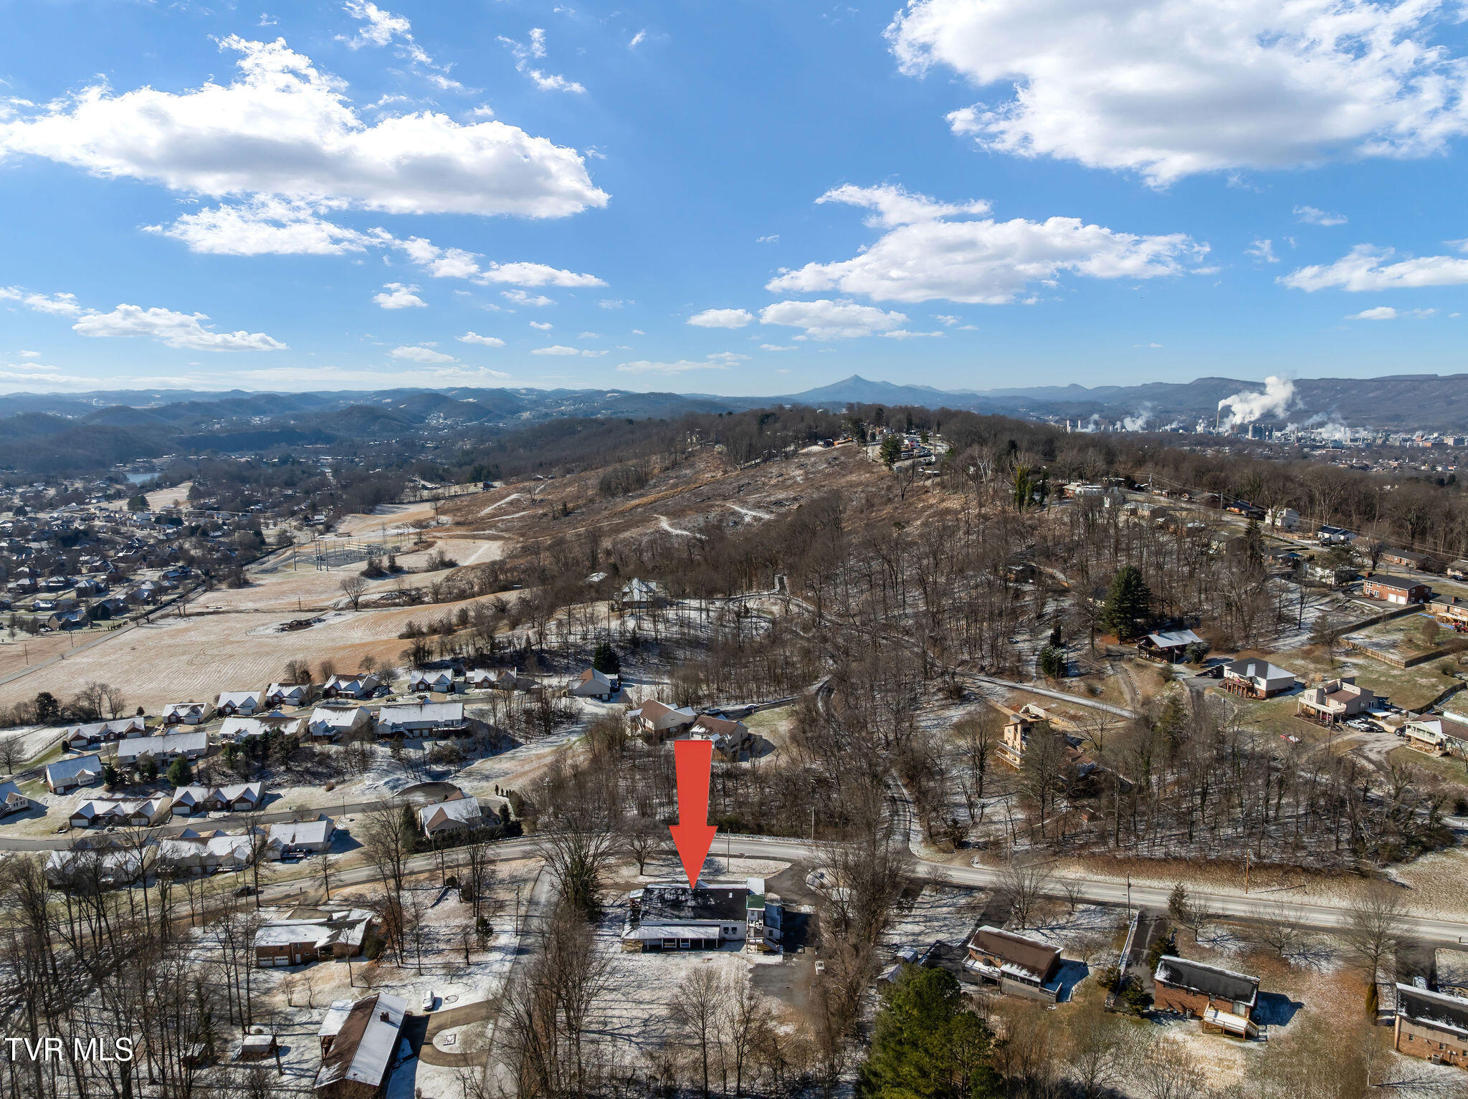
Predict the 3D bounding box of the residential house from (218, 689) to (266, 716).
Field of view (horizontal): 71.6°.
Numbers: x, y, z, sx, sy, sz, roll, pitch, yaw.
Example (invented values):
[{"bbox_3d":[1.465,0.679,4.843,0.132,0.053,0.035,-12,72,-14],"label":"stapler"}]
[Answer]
[{"bbox_3d":[-186.020,58.120,384.000,13.800,7.200,10.800,-1,8,-5],"label":"residential house"}]

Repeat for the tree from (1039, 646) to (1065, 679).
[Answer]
[{"bbox_3d":[85.580,30.330,274.000,6.890,9.480,6.890,0,8,0],"label":"tree"}]

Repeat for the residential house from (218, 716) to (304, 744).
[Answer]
[{"bbox_3d":[-161.210,61.480,348.000,25.200,7.200,11.300,0,8,2],"label":"residential house"}]

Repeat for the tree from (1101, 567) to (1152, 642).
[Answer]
[{"bbox_3d":[111.480,15.370,289.090,13.040,21.910,13.040,0,9,0],"label":"tree"}]

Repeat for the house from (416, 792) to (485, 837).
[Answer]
[{"bbox_3d":[-74.379,68.654,266.611,14.000,6.300,16.000,-4,9,-25],"label":"house"}]

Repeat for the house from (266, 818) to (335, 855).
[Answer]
[{"bbox_3d":[-114.520,75.610,270.770,13.800,6.200,14.800,-1,9,-9],"label":"house"}]

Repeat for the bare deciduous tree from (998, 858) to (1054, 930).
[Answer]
[{"bbox_3d":[56.830,66.970,197.670,10.500,14.950,10.500,0,9,0],"label":"bare deciduous tree"}]

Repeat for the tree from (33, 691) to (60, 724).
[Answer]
[{"bbox_3d":[-240.038,54.884,355.454,7.400,11.600,7.400,-6,10,-34],"label":"tree"}]

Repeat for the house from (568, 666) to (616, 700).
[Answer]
[{"bbox_3d":[-51.463,47.861,368.108,16.500,7.800,14.500,-1,9,-10],"label":"house"}]

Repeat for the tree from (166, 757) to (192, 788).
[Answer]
[{"bbox_3d":[-173.540,69.690,318.000,8.000,9.900,8.000,0,8,0],"label":"tree"}]

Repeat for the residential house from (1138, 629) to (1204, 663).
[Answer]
[{"bbox_3d":[126.817,27.436,296.240,16.300,7.200,10.700,-3,9,-22],"label":"residential house"}]

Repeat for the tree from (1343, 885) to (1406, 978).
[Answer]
[{"bbox_3d":[110.430,66.060,175.370,9.630,17.360,9.630,0,9,0],"label":"tree"}]

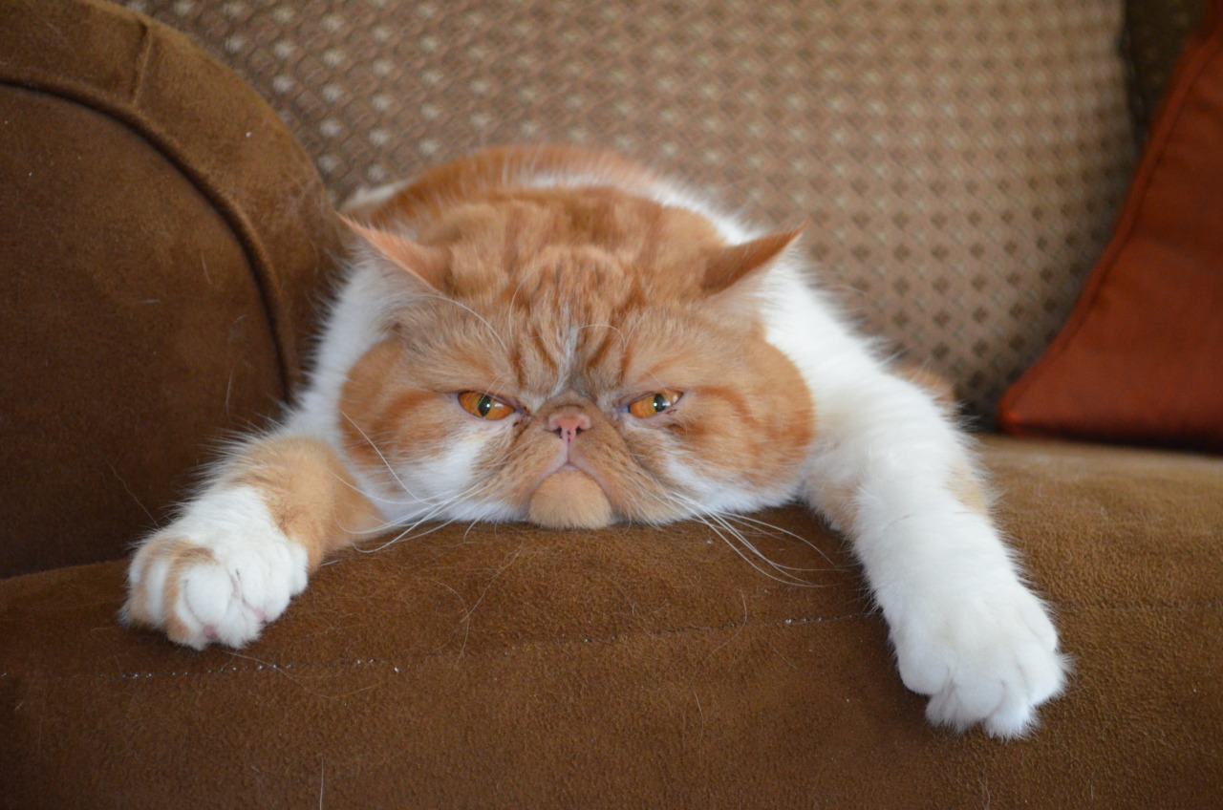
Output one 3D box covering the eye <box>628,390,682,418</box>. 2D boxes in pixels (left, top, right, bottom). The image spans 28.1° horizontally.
[{"bbox_3d":[0.014,0.000,0.765,0.017,0.009,0.010,-1,3,-6],"label":"eye"}]

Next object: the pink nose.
[{"bbox_3d":[-0.013,0.007,0.748,0.012,0.009,0.008,0,2,0],"label":"pink nose"}]

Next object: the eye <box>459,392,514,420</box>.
[{"bbox_3d":[-0.039,0.000,0.765,0.018,0.009,0.010,1,3,6],"label":"eye"}]

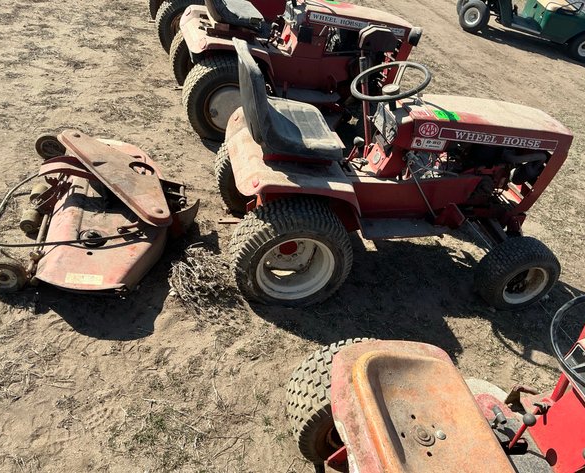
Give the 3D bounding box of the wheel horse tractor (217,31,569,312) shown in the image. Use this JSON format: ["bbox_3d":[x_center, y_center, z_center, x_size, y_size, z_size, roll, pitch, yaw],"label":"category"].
[{"bbox_3d":[0.482,-0.325,2.510,1.645,1.040,0.955,1,37,-15],"label":"wheel horse tractor"}]

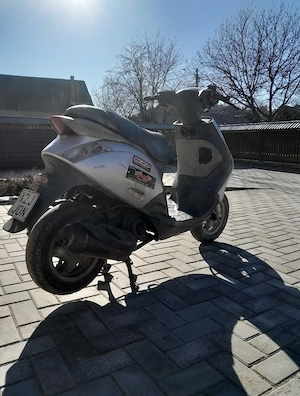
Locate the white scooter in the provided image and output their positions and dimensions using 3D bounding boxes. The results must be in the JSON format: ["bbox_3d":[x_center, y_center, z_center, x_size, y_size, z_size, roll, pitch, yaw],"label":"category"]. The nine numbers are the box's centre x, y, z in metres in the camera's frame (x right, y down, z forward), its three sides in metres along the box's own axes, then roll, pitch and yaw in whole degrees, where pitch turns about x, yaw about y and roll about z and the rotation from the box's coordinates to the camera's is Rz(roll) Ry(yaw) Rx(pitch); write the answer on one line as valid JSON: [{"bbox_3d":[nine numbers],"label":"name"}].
[{"bbox_3d":[0.003,-0.134,1.799,0.680,1.070,1.700,10,13,40],"label":"white scooter"}]

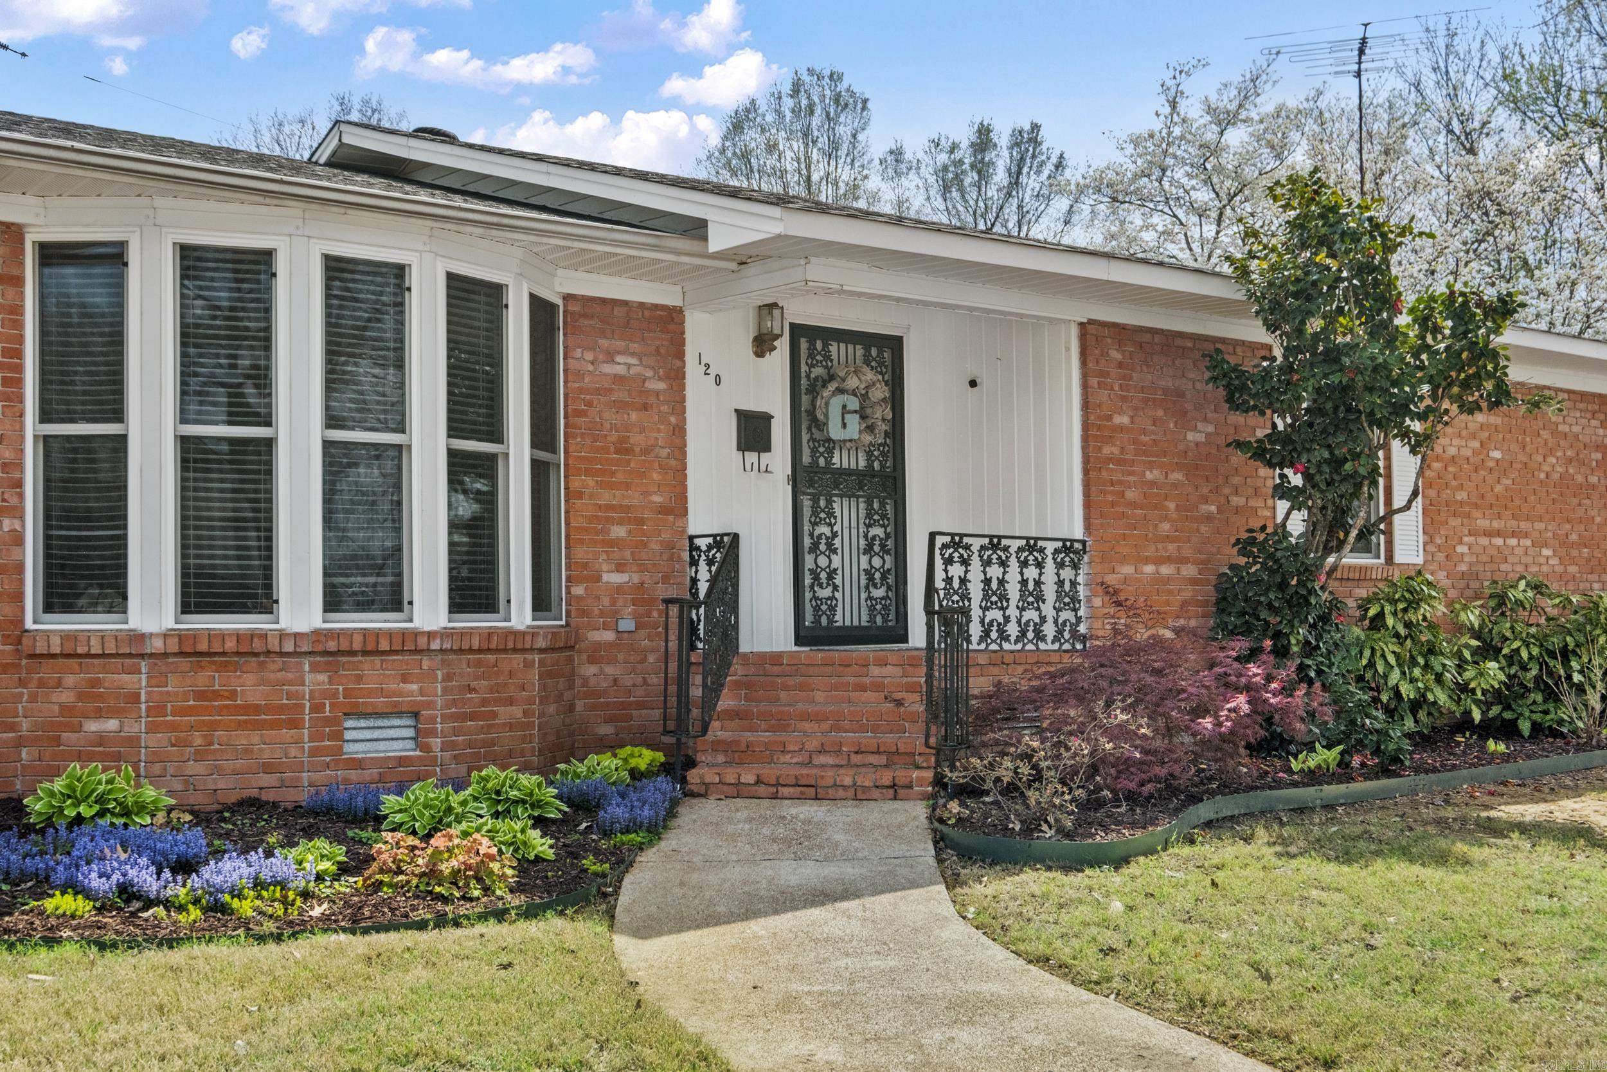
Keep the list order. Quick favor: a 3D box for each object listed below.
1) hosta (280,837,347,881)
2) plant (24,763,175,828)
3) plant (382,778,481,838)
[{"bbox_3d":[-1.831,1.206,6.000,0.260,0.160,0.250,0,-2,-17],"label":"hosta"},{"bbox_3d":[-3.122,1.155,7.130,0.640,0.280,0.550,1,-2,-24],"label":"plant"},{"bbox_3d":[-1.591,1.156,6.870,0.450,0.240,0.420,0,-2,-13],"label":"plant"}]

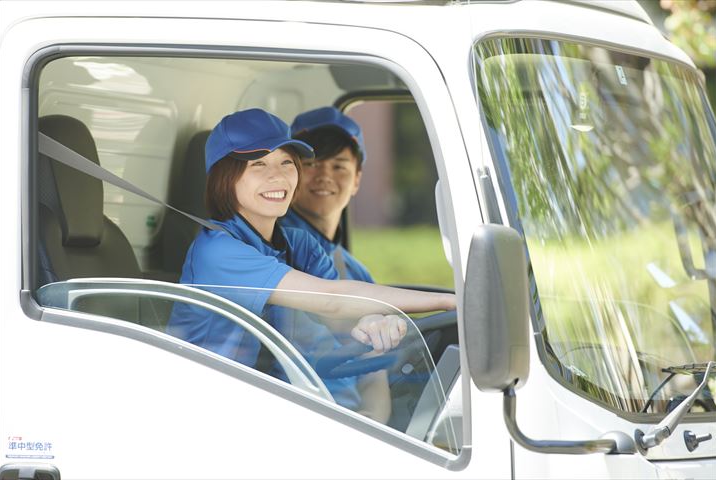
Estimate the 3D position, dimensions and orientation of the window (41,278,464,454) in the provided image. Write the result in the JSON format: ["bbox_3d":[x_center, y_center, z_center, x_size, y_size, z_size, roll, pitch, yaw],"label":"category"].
[{"bbox_3d":[-0.219,0.248,7.920,0.900,0.345,0.050,0,-6,21],"label":"window"}]

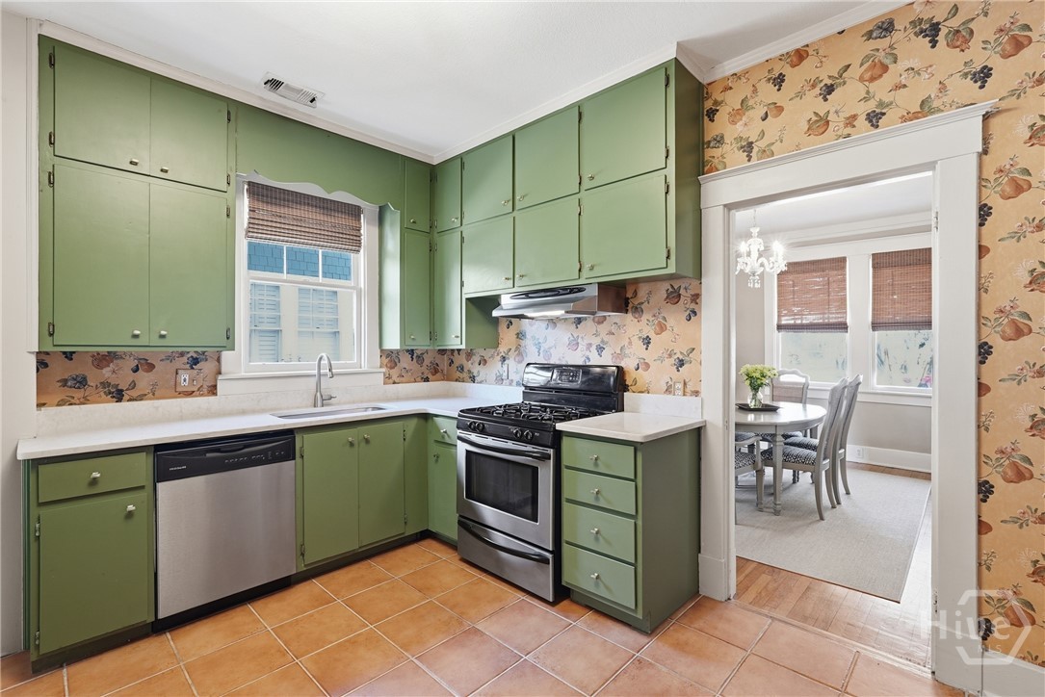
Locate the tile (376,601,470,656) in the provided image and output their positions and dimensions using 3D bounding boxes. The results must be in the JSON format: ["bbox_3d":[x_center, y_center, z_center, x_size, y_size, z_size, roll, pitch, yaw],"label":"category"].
[{"bbox_3d":[-0.466,1.310,2.183,0.330,0.010,0.330,0,0,43],"label":"tile"}]

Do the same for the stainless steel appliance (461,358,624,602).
[{"bbox_3d":[0.098,0.706,2.825,0.762,1.200,0.730,0,0,43],"label":"stainless steel appliance"}]

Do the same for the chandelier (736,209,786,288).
[{"bbox_3d":[2.105,-0.938,4.204,0.550,0.740,0.550,0,0,43],"label":"chandelier"}]

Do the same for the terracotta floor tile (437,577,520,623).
[{"bbox_3d":[-0.235,1.310,2.427,0.331,0.010,0.331,0,0,44],"label":"terracotta floor tile"}]

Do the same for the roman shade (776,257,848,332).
[{"bbox_3d":[3.474,-0.627,5.598,0.733,0.867,0.067,0,0,44],"label":"roman shade"}]

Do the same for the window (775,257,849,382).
[{"bbox_3d":[3.478,-0.318,5.604,0.770,1.510,0.080,0,0,43],"label":"window"}]

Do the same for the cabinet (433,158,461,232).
[{"bbox_3d":[-0.436,-1.132,3.569,0.309,0.514,0.323,0,0,44],"label":"cabinet"}]

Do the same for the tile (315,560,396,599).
[{"bbox_3d":[-0.957,1.318,2.652,0.330,0.012,0.330,0,0,43],"label":"tile"}]

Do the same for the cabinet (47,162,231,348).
[{"bbox_3d":[-1.985,-0.416,2.440,0.303,0.844,0.723,0,0,43],"label":"cabinet"}]

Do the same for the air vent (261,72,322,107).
[{"bbox_3d":[-1.294,-1.441,2.619,0.179,0.020,0.297,0,0,43],"label":"air vent"}]

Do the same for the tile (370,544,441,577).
[{"bbox_3d":[-0.723,1.314,2.889,0.330,0.010,0.330,0,0,43],"label":"tile"}]

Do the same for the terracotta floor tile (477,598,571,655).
[{"bbox_3d":[0.009,1.315,2.203,0.330,0.012,0.330,0,0,43],"label":"terracotta floor tile"}]

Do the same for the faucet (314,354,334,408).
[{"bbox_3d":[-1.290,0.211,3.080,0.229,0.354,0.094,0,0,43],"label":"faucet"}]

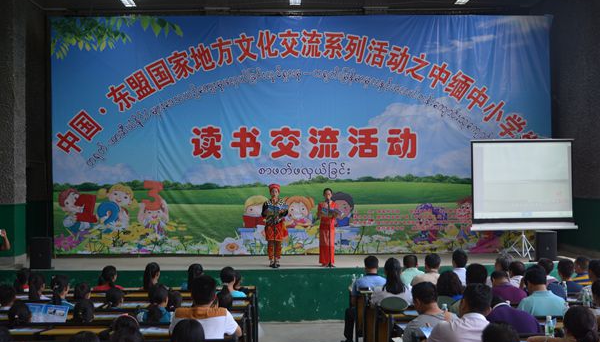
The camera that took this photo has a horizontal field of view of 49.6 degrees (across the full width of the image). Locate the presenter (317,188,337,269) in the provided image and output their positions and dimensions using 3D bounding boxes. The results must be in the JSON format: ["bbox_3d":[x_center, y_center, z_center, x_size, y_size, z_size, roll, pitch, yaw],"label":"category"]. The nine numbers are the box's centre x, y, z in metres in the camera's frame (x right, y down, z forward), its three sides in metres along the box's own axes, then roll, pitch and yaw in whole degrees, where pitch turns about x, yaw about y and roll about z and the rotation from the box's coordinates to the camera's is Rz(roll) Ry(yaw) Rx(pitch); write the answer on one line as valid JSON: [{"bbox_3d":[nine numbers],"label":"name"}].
[{"bbox_3d":[0.540,1.127,12.900,0.420,1.580,0.360,0,-1,0],"label":"presenter"}]

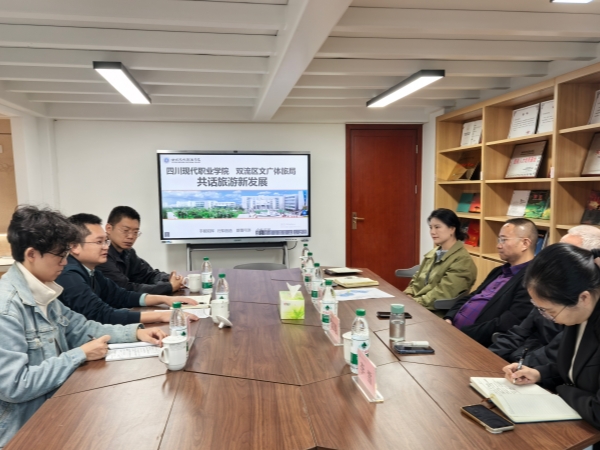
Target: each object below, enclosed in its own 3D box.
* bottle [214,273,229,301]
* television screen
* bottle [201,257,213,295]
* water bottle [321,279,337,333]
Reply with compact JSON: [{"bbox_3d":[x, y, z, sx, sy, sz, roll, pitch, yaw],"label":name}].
[{"bbox_3d":[-0.402,0.369,2.432,0.066,0.231,0.066,0,5,0],"label":"bottle"},{"bbox_3d":[-0.715,-0.314,5.316,1.700,1.030,0.090,-1,4,-9],"label":"television screen"},{"bbox_3d":[-0.590,0.325,2.986,0.065,0.228,0.065,-1,4,-9],"label":"bottle"},{"bbox_3d":[0.140,0.384,2.254,0.066,0.231,0.066,0,5,0],"label":"water bottle"}]

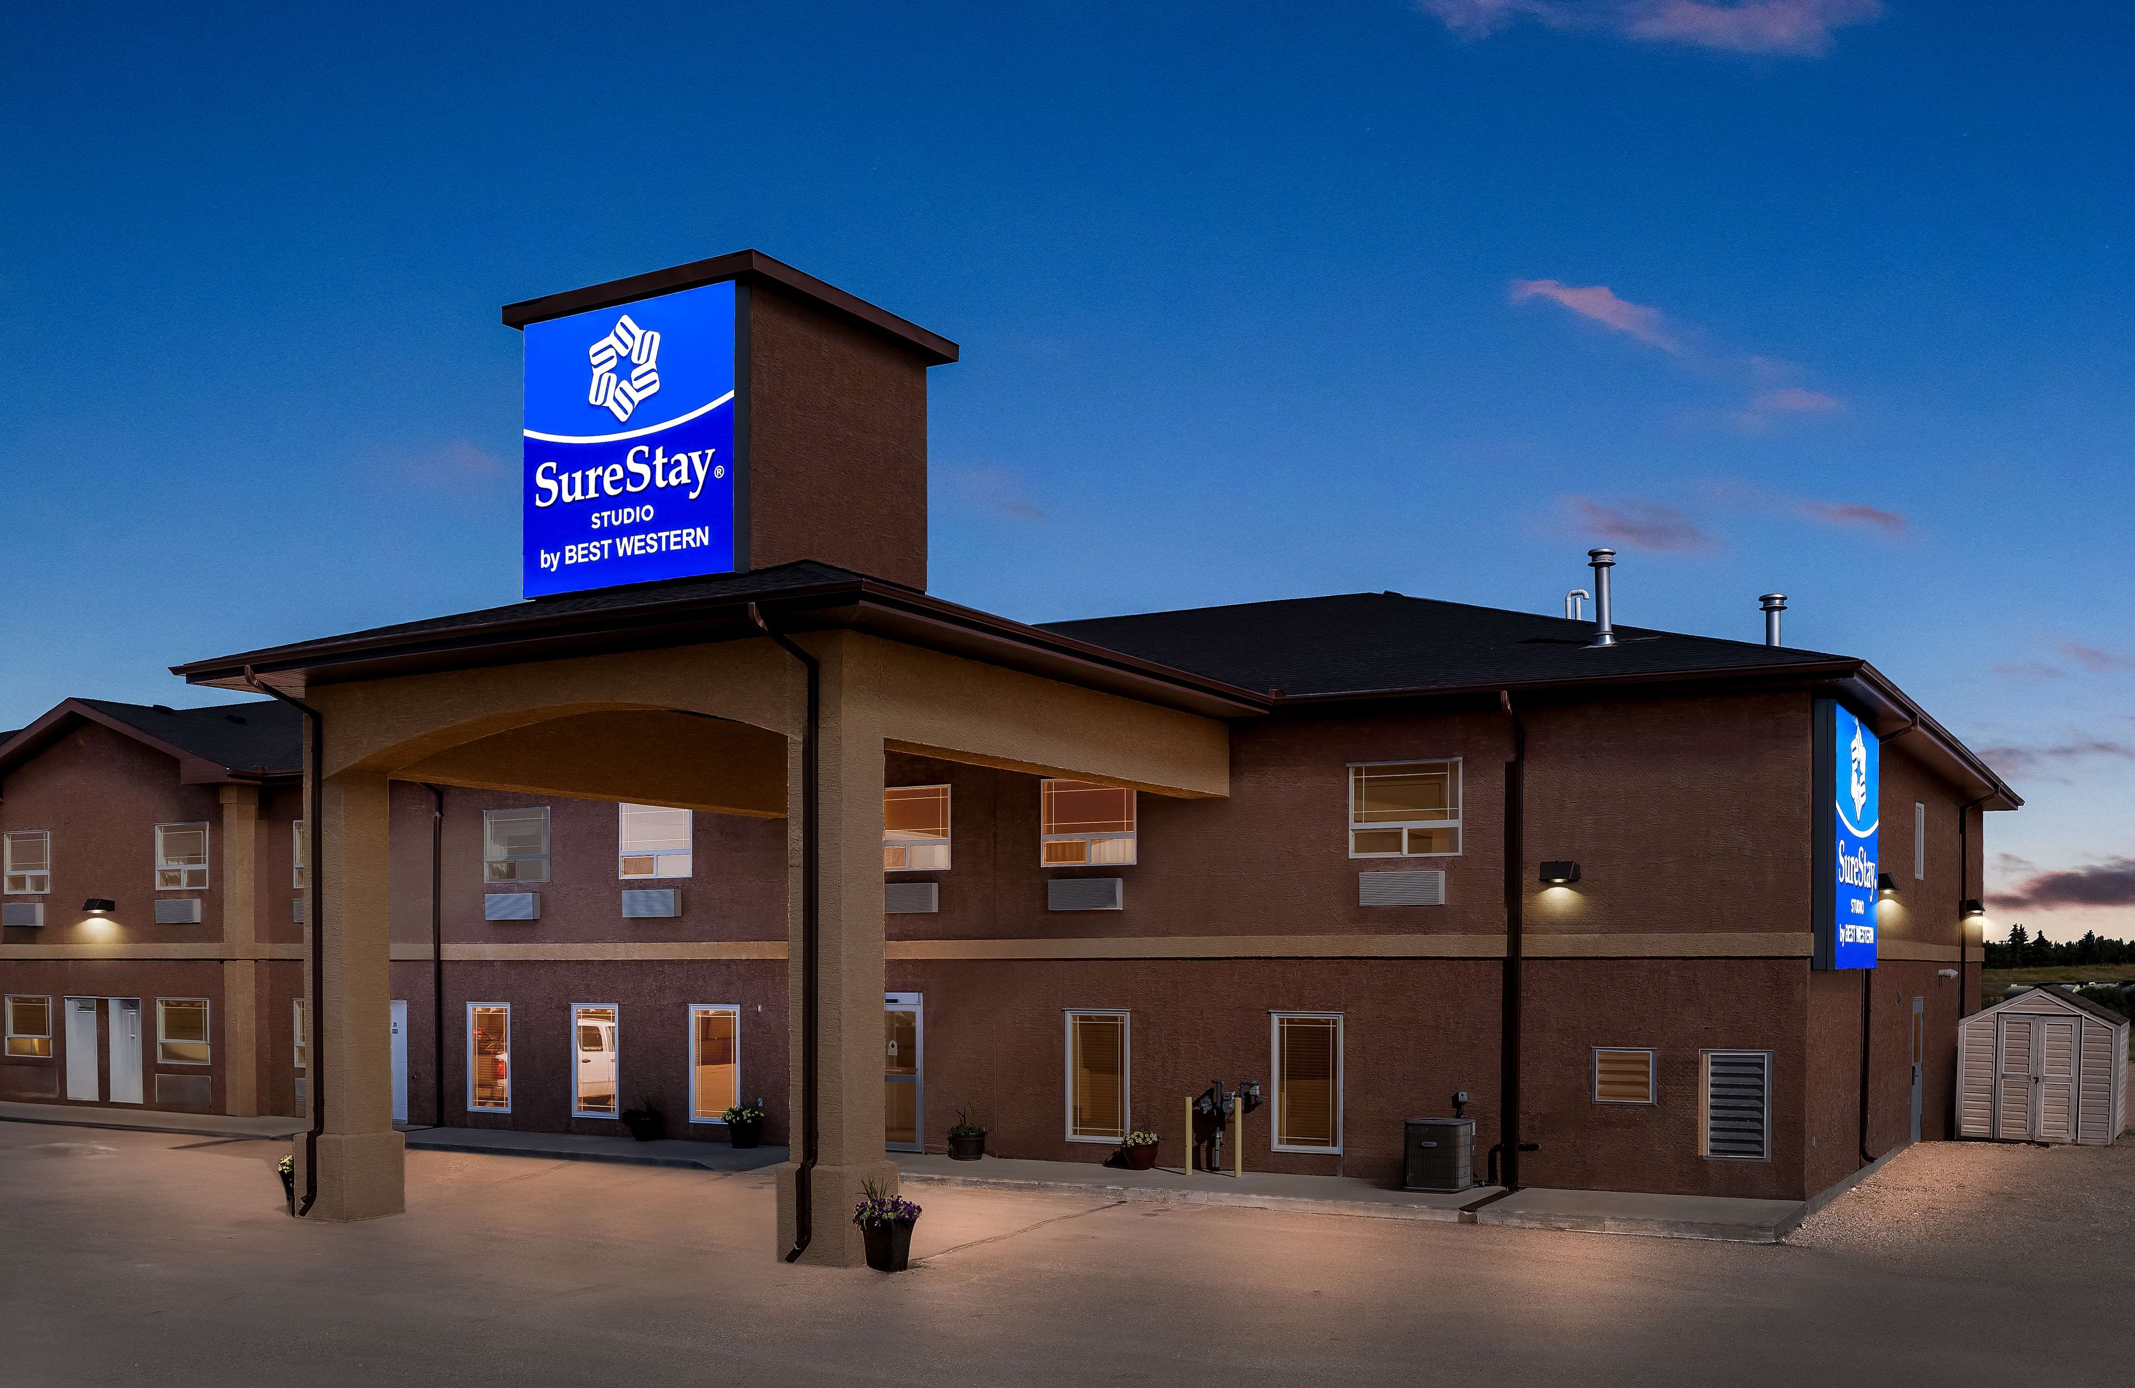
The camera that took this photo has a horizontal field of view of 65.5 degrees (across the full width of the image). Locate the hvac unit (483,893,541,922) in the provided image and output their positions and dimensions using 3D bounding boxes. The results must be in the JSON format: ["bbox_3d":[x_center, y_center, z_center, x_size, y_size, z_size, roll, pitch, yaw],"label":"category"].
[{"bbox_3d":[-9.219,3.547,27.611,1.050,0.430,0.190,-2,-5,25],"label":"hvac unit"}]

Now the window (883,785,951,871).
[{"bbox_3d":[-2.333,1.980,24.324,1.460,1.230,0.100,-2,-4,26],"label":"window"}]

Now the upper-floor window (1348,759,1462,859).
[{"bbox_3d":[4.106,1.409,20.285,1.337,1.159,0.120,-2,-5,27],"label":"upper-floor window"}]

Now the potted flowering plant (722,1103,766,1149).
[{"bbox_3d":[-4.845,6.455,24.800,0.620,0.670,0.600,0,-3,0],"label":"potted flowering plant"}]

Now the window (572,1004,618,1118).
[{"bbox_3d":[-7.290,5.649,25.597,0.785,1.660,0.120,-2,-5,27],"label":"window"}]

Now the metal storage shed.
[{"bbox_3d":[15.279,5.743,26.000,2.130,2.250,1.950,-3,-5,34],"label":"metal storage shed"}]

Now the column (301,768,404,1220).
[{"bbox_3d":[-7.894,3.228,18.300,0.760,4.830,0.760,-3,-5,30],"label":"column"}]

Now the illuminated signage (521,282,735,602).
[{"bbox_3d":[-4.654,-2.630,17.550,2.850,2.980,0.250,-2,-5,28],"label":"illuminated signage"}]

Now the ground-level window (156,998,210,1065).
[{"bbox_3d":[-16.342,6.237,30.724,1.460,1.210,0.100,-2,-4,26],"label":"ground-level window"}]

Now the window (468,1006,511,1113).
[{"bbox_3d":[-9.626,6.059,27.656,0.970,1.810,0.100,-2,-4,26],"label":"window"}]

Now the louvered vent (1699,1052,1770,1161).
[{"bbox_3d":[7.982,4.917,19.837,0.790,1.320,0.120,-2,-5,25],"label":"louvered vent"}]

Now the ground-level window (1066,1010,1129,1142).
[{"bbox_3d":[0.383,5.056,22.025,0.874,1.626,0.120,-2,-5,27],"label":"ground-level window"}]

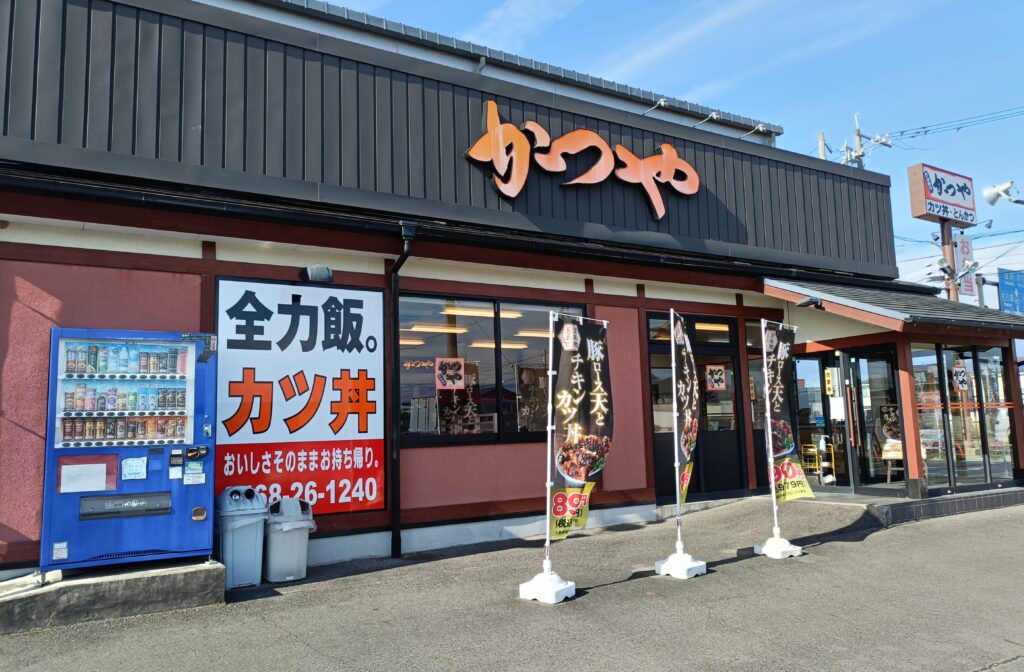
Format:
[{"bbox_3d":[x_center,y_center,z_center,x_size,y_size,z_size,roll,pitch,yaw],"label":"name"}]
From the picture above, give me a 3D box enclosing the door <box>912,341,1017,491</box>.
[{"bbox_3d":[6.536,1.132,10.648,2.520,2.000,0.100,2,-8,-32],"label":"door"}]

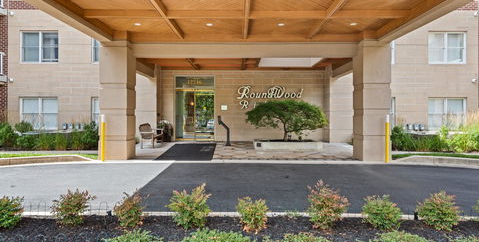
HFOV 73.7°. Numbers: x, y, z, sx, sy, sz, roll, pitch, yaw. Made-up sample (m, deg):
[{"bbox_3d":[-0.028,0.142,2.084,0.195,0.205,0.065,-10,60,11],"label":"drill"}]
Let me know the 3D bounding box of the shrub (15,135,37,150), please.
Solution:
[{"bbox_3d":[-7.167,0.720,10.700,0.710,0.460,0.600,0,1,0],"label":"shrub"}]

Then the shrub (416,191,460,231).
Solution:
[{"bbox_3d":[1.950,0.887,3.130,0.422,0.384,0.410,0,0,1],"label":"shrub"}]

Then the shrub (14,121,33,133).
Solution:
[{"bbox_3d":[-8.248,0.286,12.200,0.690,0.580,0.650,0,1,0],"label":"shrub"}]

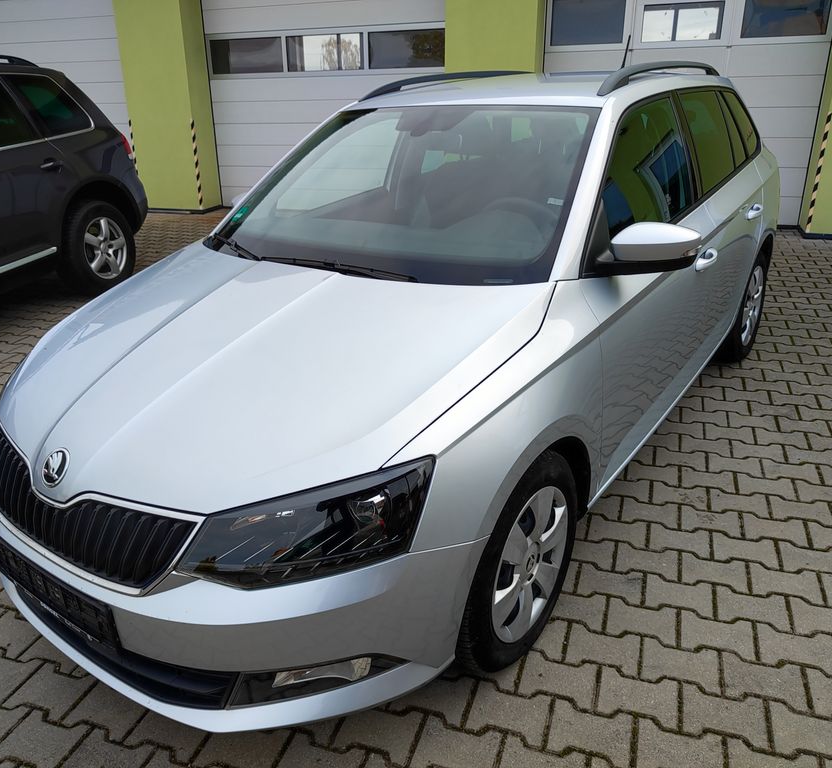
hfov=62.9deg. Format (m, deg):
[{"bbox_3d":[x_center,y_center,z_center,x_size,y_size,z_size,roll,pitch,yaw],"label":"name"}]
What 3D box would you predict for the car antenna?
[{"bbox_3d":[1.111,-1.741,3.602,0.025,0.210,0.030,14,2,34],"label":"car antenna"}]

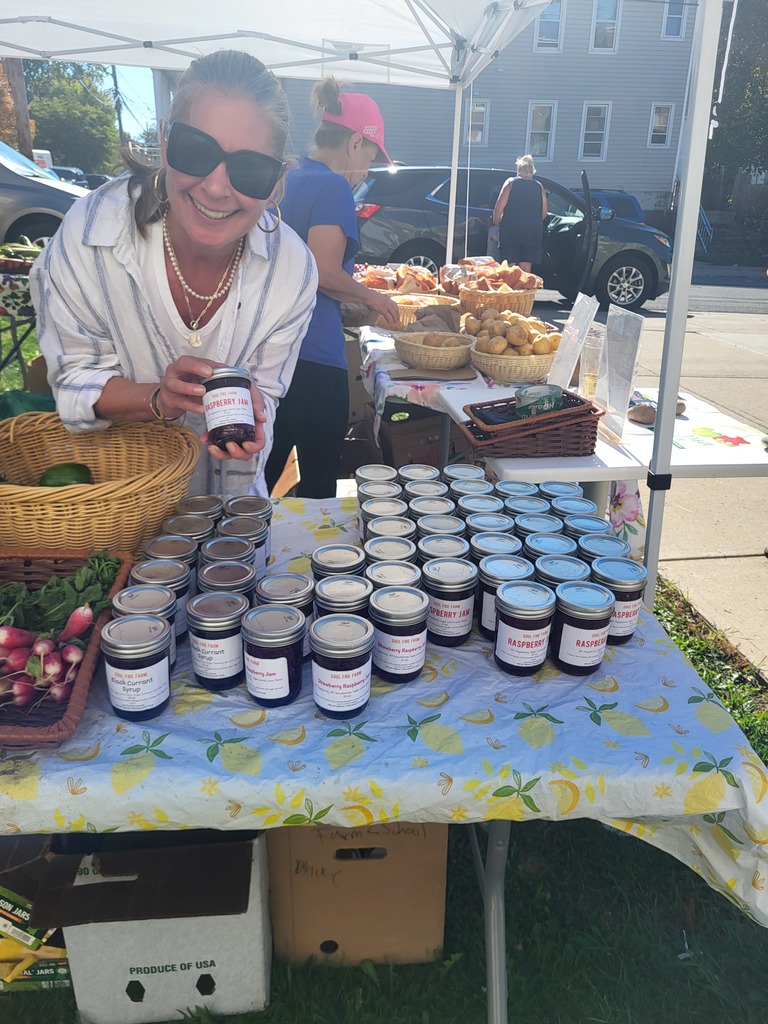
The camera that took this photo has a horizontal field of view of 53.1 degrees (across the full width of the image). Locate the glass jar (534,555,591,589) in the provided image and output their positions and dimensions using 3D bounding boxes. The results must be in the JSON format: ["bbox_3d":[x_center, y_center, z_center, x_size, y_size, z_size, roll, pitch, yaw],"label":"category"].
[{"bbox_3d":[0.235,0.119,1.035,0.073,0.099,0.073,8,23,14],"label":"glass jar"}]

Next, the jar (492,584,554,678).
[{"bbox_3d":[0.173,0.147,0.962,0.073,0.099,0.073,2,23,-1],"label":"jar"}]

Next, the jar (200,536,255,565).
[{"bbox_3d":[-0.211,0.095,1.059,0.073,0.099,0.073,-3,23,-12],"label":"jar"}]

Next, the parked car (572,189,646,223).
[{"bbox_3d":[3.018,-5.875,16.191,4.600,1.690,1.850,6,23,10],"label":"parked car"}]

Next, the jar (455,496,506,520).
[{"bbox_3d":[0.154,0.032,1.243,0.073,0.099,0.073,4,22,7],"label":"jar"}]

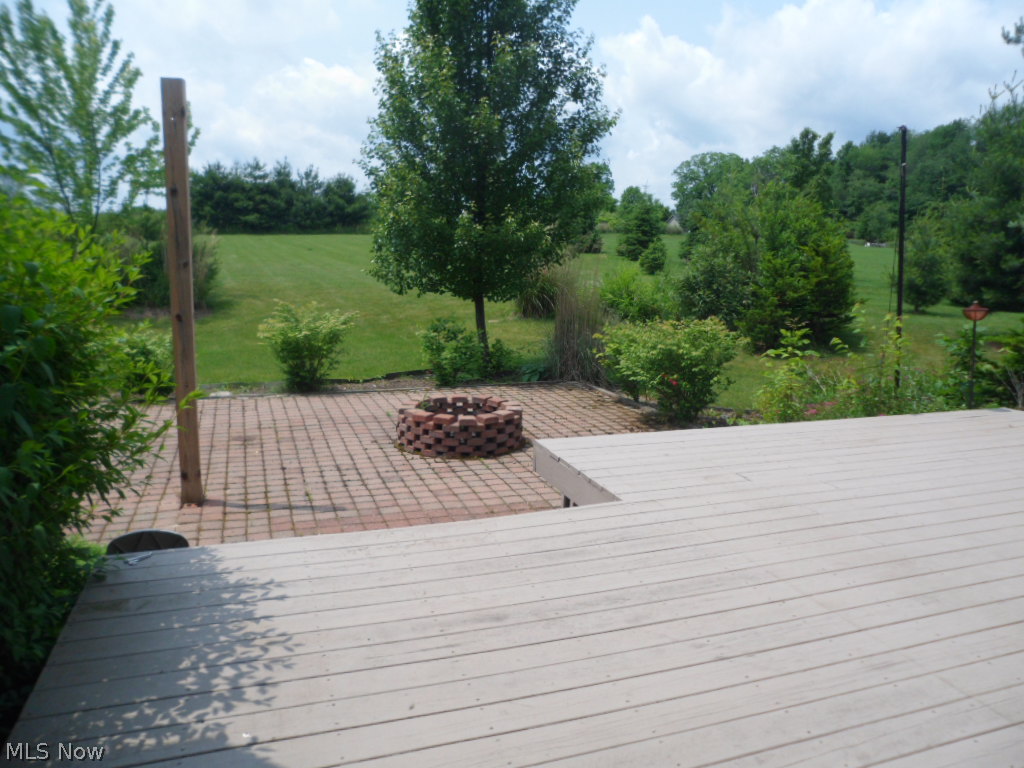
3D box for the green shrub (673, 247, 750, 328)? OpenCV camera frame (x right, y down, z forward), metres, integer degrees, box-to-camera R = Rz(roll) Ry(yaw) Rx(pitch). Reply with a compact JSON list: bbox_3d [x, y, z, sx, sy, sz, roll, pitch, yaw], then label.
[{"bbox_3d":[4.228,-2.013,16.300,1.653,1.829,1.500,1,10,0],"label":"green shrub"}]

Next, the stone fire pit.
[{"bbox_3d":[-0.500,0.390,7.500,1.208,0.344,1.208,1,10,0],"label":"stone fire pit"}]

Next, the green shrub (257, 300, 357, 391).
[{"bbox_3d":[-2.645,-0.496,9.900,1.287,1.176,1.150,1,10,0],"label":"green shrub"}]

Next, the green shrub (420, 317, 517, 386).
[{"bbox_3d":[-0.591,-0.442,10.450,1.304,0.966,1.100,1,10,0],"label":"green shrub"}]

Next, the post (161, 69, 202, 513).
[{"bbox_3d":[-2.303,-0.578,5.388,0.145,2.949,0.145,-2,11,-19],"label":"post"}]

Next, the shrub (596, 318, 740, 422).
[{"bbox_3d":[1.801,-0.173,8.850,1.657,1.180,1.400,1,10,0],"label":"shrub"}]

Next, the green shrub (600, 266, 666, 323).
[{"bbox_3d":[2.780,-2.014,17.600,1.510,1.371,1.400,1,10,0],"label":"green shrub"}]

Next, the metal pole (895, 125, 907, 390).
[{"bbox_3d":[4.801,-1.445,9.495,0.065,3.374,0.065,-4,10,1],"label":"metal pole"}]

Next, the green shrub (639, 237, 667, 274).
[{"bbox_3d":[6.942,-6.349,38.000,1.383,1.906,1.350,1,10,0],"label":"green shrub"}]

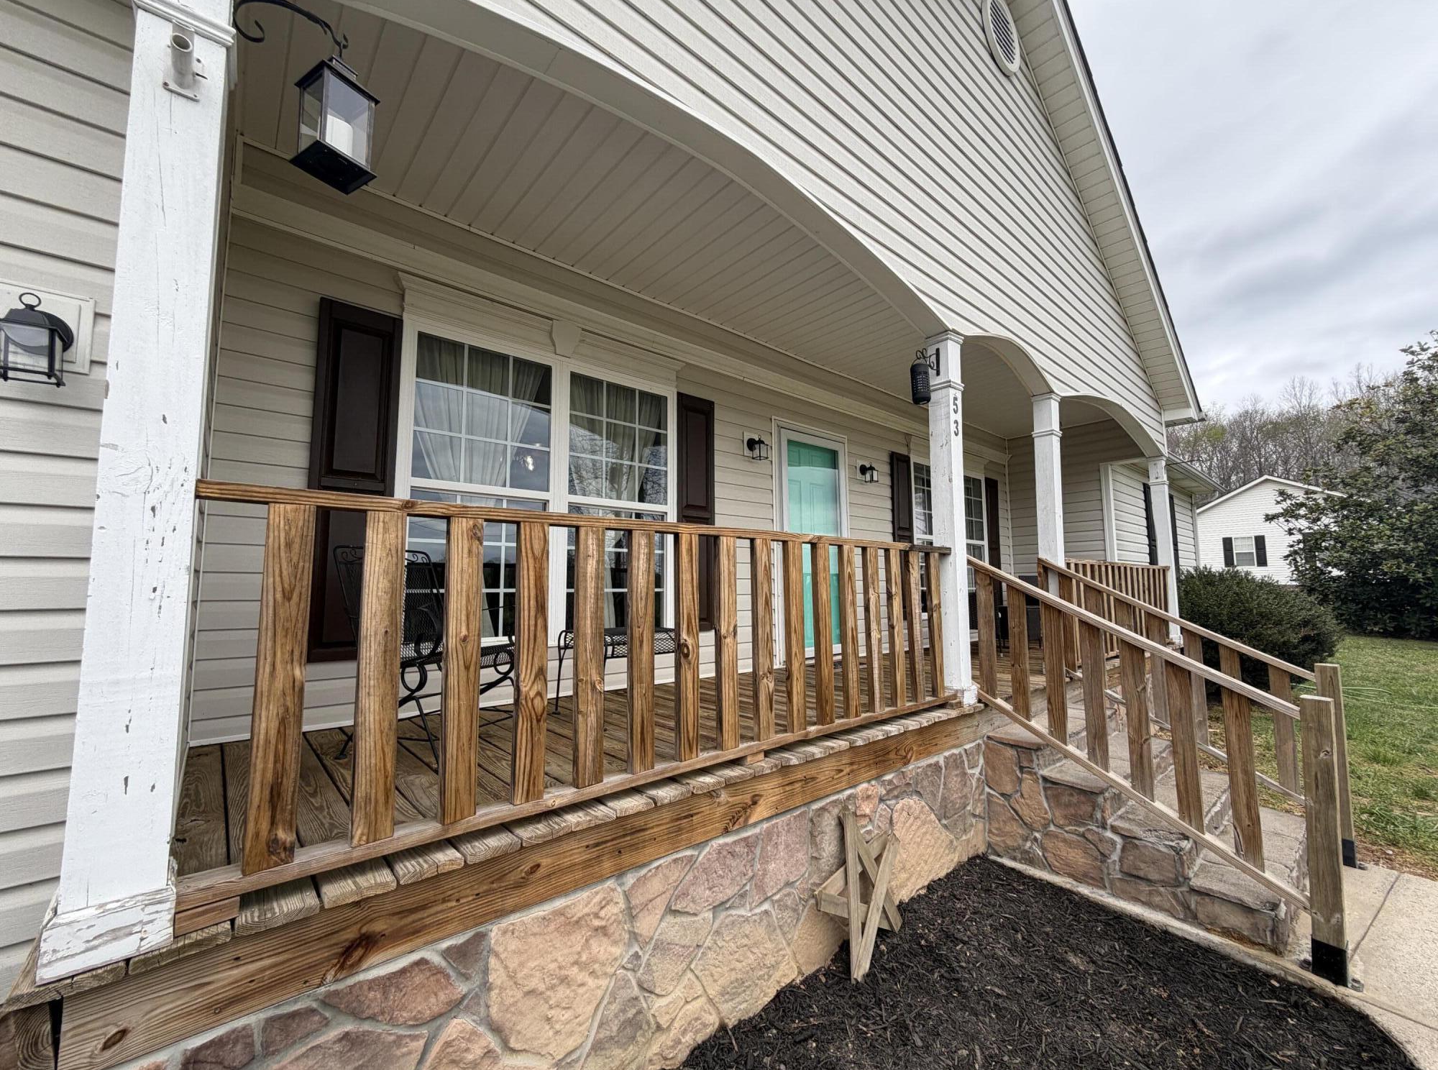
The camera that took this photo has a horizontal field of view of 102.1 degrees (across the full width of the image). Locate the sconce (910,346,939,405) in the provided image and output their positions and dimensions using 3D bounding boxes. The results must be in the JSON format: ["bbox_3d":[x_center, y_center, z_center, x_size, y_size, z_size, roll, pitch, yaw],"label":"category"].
[{"bbox_3d":[1.183,-0.904,3.292,0.256,0.373,0.105,4,-7,-41],"label":"sconce"}]

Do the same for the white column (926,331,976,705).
[{"bbox_3d":[1.335,-0.108,3.360,0.166,2.124,0.166,4,-7,-41],"label":"white column"}]

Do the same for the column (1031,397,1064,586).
[{"bbox_3d":[2.509,-0.012,4.384,0.166,2.112,0.166,4,-7,-41],"label":"column"}]

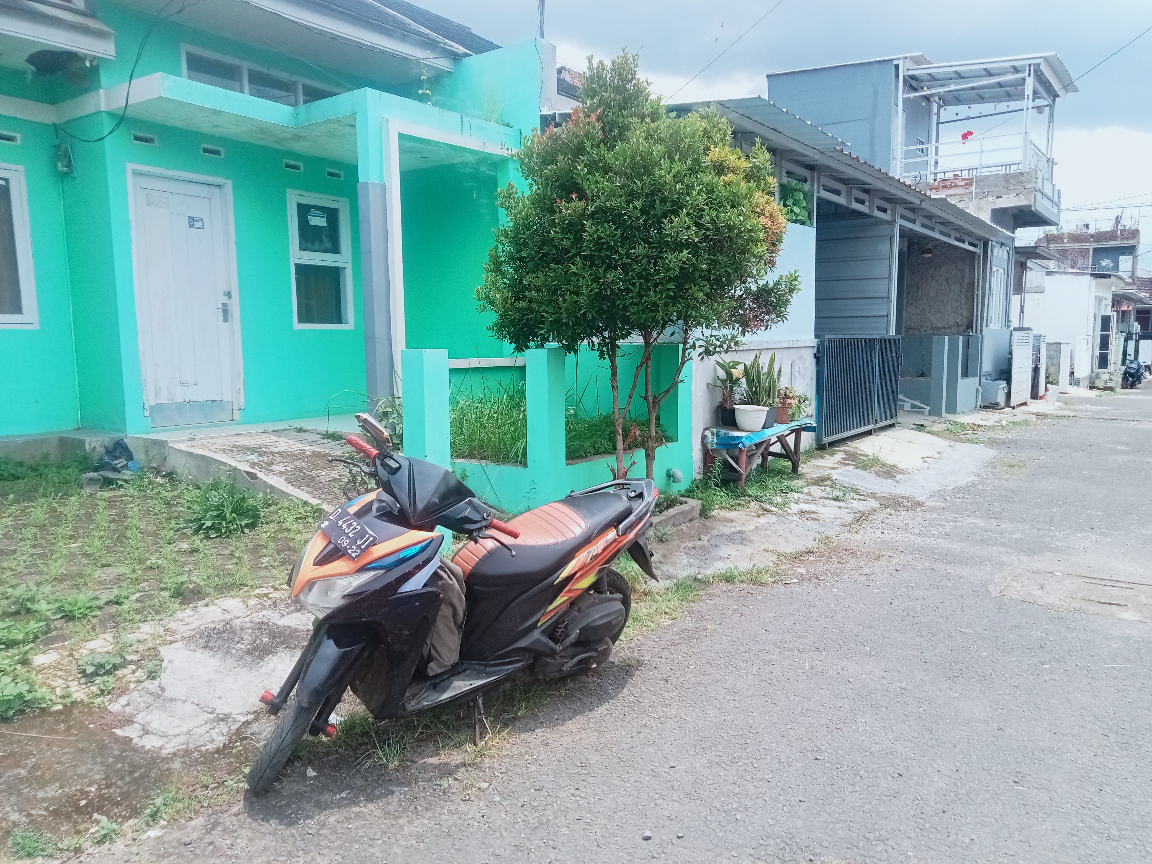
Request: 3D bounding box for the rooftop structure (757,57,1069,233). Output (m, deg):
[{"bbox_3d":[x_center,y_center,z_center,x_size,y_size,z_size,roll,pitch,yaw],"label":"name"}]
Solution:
[{"bbox_3d":[7.564,-6.201,20.474,5.704,3.323,3.968,4,7,34],"label":"rooftop structure"}]

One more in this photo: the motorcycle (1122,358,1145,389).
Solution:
[{"bbox_3d":[18.218,-1.967,30.400,0.740,1.100,1.900,6,9,45],"label":"motorcycle"}]

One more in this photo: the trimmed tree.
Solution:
[{"bbox_3d":[0.478,-1.080,7.052,2.300,3.450,2.400,-1,7,0],"label":"trimmed tree"}]

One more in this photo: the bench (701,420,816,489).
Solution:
[{"bbox_3d":[1.882,0.219,9.501,0.420,0.450,1.840,4,8,33],"label":"bench"}]

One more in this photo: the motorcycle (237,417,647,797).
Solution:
[{"bbox_3d":[-0.258,0.514,3.328,0.670,1.090,1.900,6,9,44],"label":"motorcycle"}]

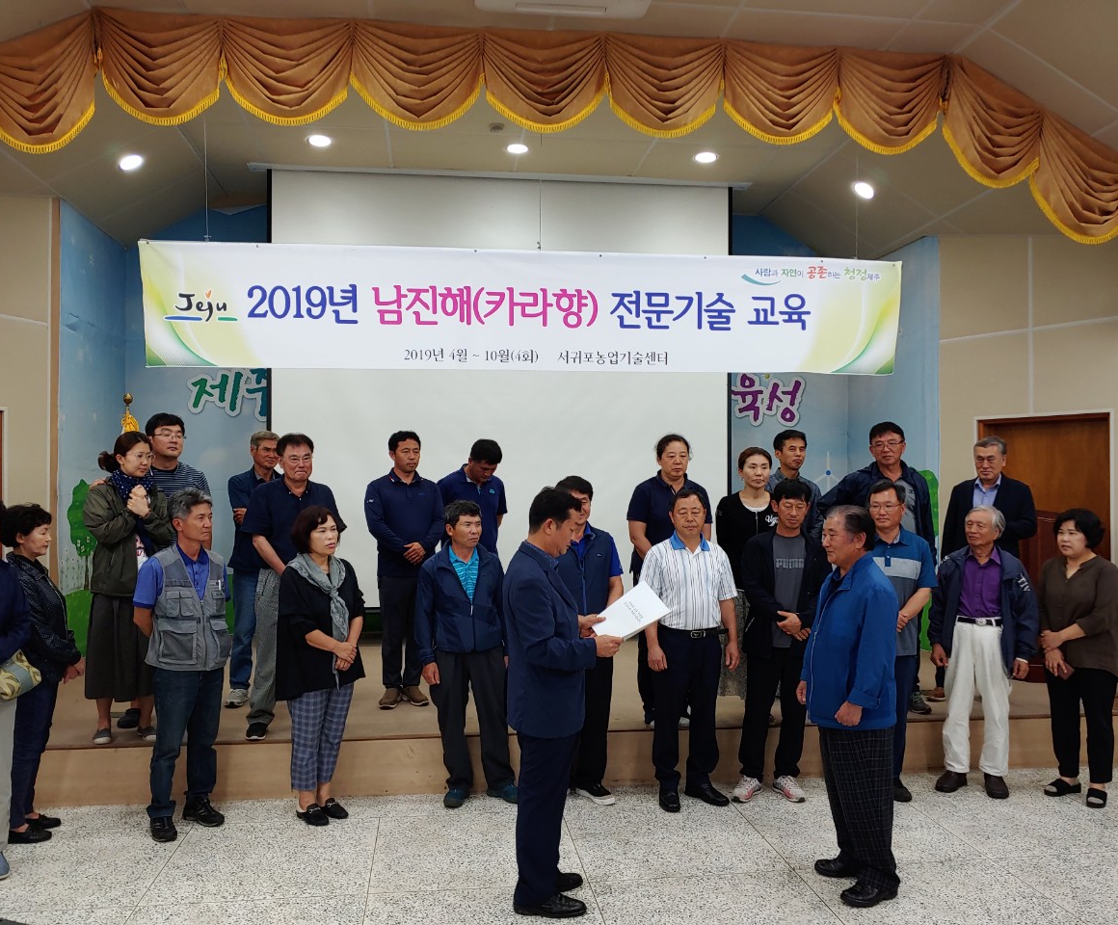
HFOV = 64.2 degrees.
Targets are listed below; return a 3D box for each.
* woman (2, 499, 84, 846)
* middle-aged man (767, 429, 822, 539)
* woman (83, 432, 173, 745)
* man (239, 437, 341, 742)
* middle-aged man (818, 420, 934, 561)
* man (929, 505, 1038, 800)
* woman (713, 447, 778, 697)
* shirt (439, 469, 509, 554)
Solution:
[{"bbox_3d":[-2.497,0.998,4.327,0.420,1.587,0.460,0,-2,-5],"label":"woman"},{"bbox_3d":[1.471,0.653,5.617,0.490,1.723,0.330,0,-1,8],"label":"middle-aged man"},{"bbox_3d":[-2.333,0.659,4.847,0.460,1.651,0.430,1,-2,-38],"label":"woman"},{"bbox_3d":[-1.490,0.675,4.996,0.570,1.680,0.360,1,-2,-25],"label":"man"},{"bbox_3d":[1.979,0.653,5.585,0.720,1.780,0.380,0,-2,17],"label":"middle-aged man"},{"bbox_3d":[2.408,1.044,5.072,0.550,1.599,0.360,-1,-2,27],"label":"man"},{"bbox_3d":[1.166,0.706,5.311,0.460,1.615,0.340,0,-2,9],"label":"woman"},{"bbox_3d":[-0.574,0.356,5.843,0.500,0.680,0.300,1,-1,-18],"label":"shirt"}]

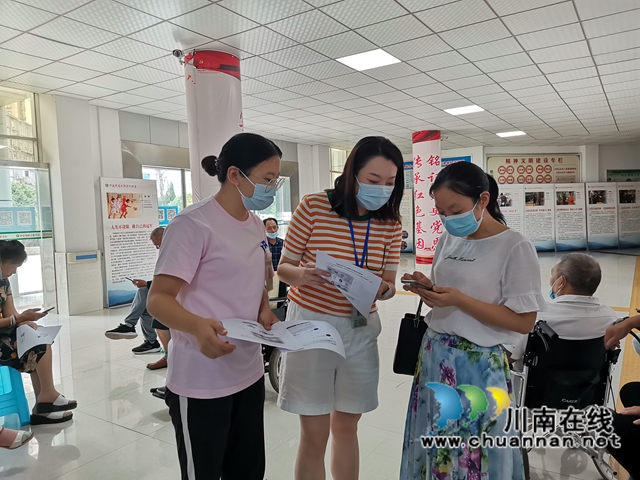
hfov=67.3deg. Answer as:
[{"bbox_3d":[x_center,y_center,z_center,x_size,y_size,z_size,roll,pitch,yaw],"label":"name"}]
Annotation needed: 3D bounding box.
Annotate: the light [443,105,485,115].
[{"bbox_3d":[2.550,-2.313,8.489,0.600,0.050,0.600,0,4,34],"label":"light"}]

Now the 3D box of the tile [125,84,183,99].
[{"bbox_3d":[-2.270,-2.042,6.627,0.600,0.020,0.600,0,4,34],"label":"tile"}]

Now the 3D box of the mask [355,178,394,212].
[{"bbox_3d":[0.188,-0.149,1.630,0.140,0.108,0.080,3,23,-20],"label":"mask"}]

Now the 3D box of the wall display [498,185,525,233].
[{"bbox_3d":[5.364,-0.572,13.699,0.950,1.980,0.050,-2,3,-8],"label":"wall display"}]

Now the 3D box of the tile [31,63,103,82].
[{"bbox_3d":[-2.939,-1.968,5.633,0.600,0.020,0.600,1,4,34],"label":"tile"}]

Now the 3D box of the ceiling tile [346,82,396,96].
[{"bbox_3d":[0.728,-2.145,6.827,0.600,0.020,0.600,0,4,34],"label":"ceiling tile"}]

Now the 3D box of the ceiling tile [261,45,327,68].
[{"bbox_3d":[-0.272,-2.023,5.295,0.600,0.030,0.600,0,4,34],"label":"ceiling tile"}]

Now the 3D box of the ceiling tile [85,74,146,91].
[{"bbox_3d":[-2.606,-2.007,6.130,0.600,0.020,0.600,1,4,34],"label":"ceiling tile"}]

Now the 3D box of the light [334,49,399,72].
[{"bbox_3d":[0.558,-2.079,5.458,0.600,0.060,0.600,0,4,34],"label":"light"}]

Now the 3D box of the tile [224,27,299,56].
[{"bbox_3d":[-0.611,-1.990,4.797,0.600,0.020,0.600,1,4,34],"label":"tile"}]

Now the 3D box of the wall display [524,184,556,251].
[{"bbox_3d":[6.369,-0.626,13.911,0.890,1.960,0.050,-2,3,-7],"label":"wall display"}]

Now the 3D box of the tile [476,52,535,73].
[{"bbox_3d":[2.222,-2.129,5.789,0.600,0.020,0.600,0,4,34],"label":"tile"}]

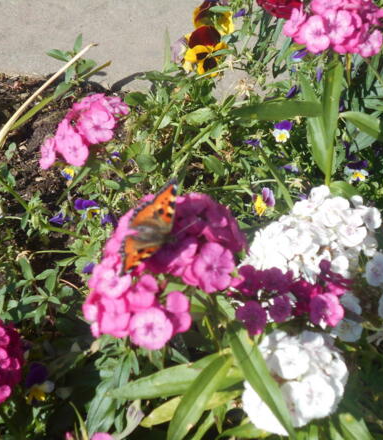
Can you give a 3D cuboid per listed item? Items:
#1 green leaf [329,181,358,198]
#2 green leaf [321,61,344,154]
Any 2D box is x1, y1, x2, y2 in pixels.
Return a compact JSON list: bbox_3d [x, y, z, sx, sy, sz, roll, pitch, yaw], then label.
[{"bbox_3d":[0.091,-0.018,0.770,0.020,0.007,0.013,14,42,-2],"label":"green leaf"},{"bbox_3d":[0.106,-0.084,0.968,0.016,0.075,0.010,1,28,0],"label":"green leaf"}]

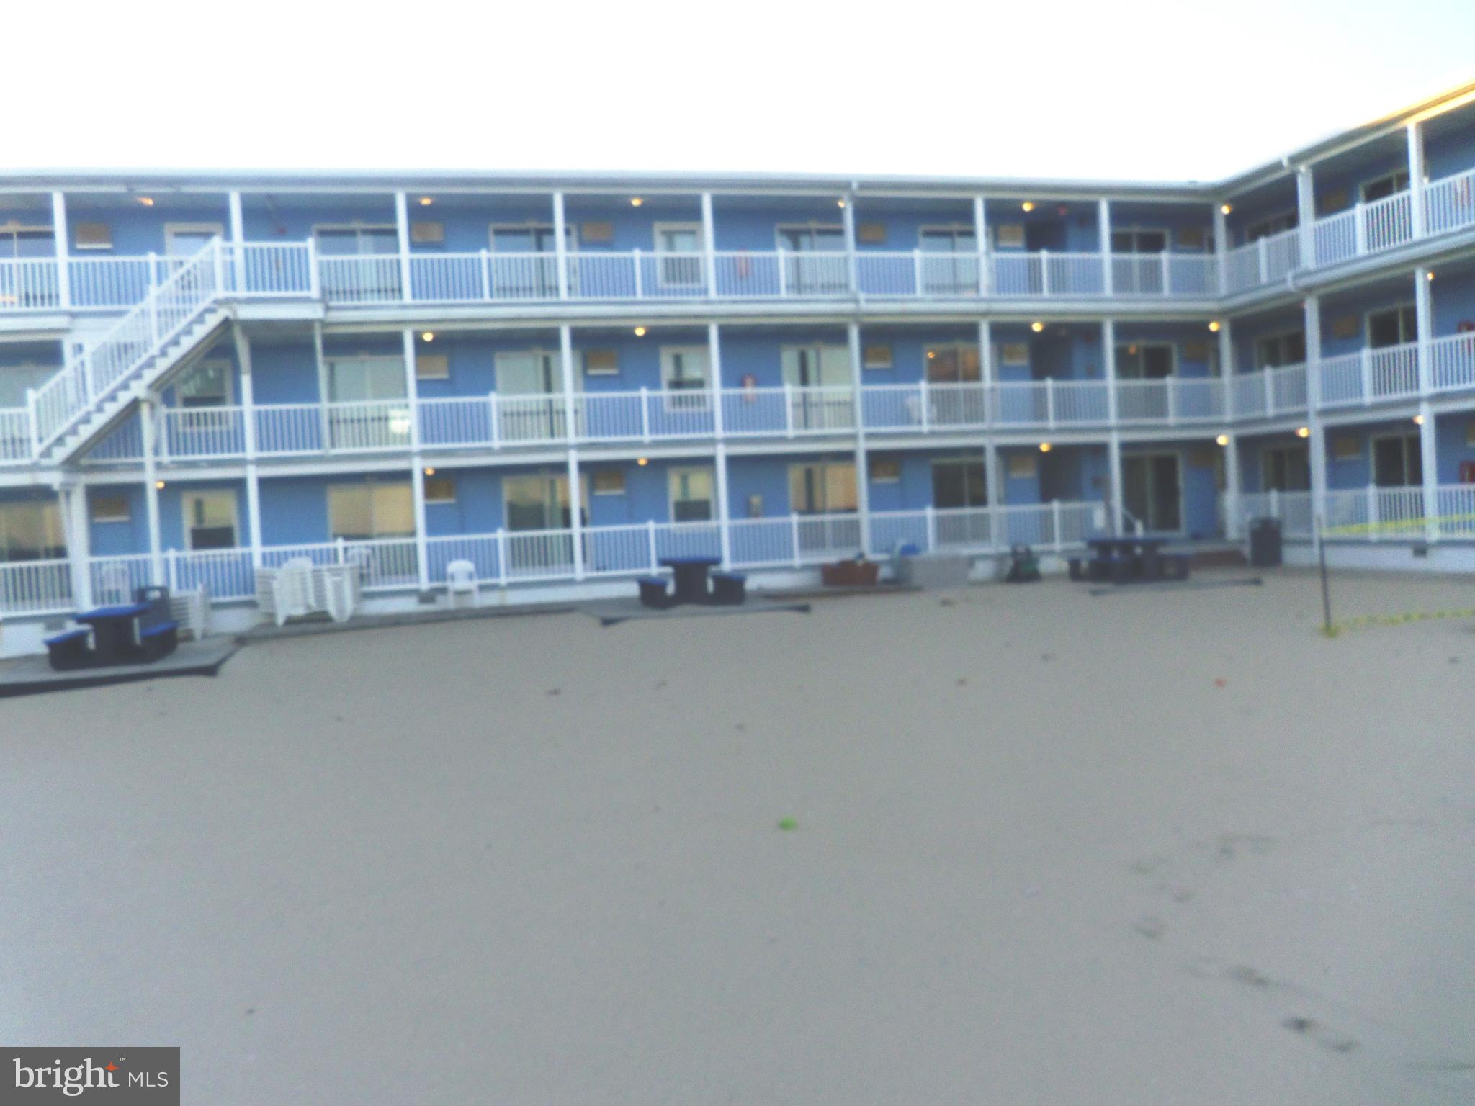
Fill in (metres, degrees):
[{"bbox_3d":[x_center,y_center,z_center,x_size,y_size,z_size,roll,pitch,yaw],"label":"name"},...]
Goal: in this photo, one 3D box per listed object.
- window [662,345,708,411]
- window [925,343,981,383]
[{"bbox_3d":[-1.136,-3.824,26.136,1.010,1.350,0.100,-4,3,-14],"label":"window"},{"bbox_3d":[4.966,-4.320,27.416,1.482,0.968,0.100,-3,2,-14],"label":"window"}]

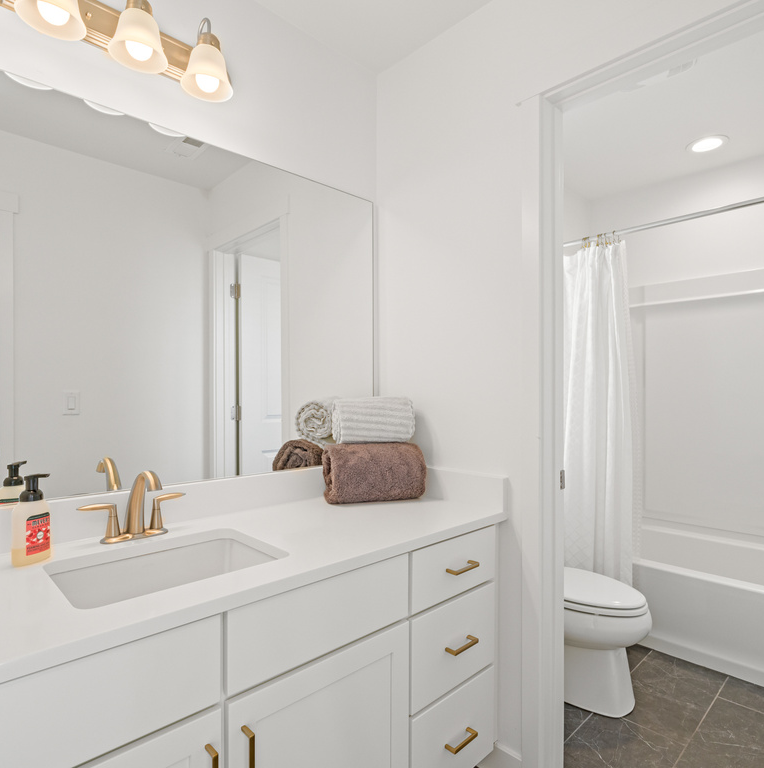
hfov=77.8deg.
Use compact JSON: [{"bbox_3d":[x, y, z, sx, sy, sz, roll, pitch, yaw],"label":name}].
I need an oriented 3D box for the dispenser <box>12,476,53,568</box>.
[{"bbox_3d":[-0.731,0.282,0.995,0.060,0.182,0.070,0,-1,13],"label":"dispenser"}]

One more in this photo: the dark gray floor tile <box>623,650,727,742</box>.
[{"bbox_3d":[1.181,1.270,1.954,0.600,0.010,0.300,1,-1,-42],"label":"dark gray floor tile"}]

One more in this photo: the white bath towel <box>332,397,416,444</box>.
[{"bbox_3d":[-0.033,0.131,1.635,0.260,0.155,0.160,0,-1,-16],"label":"white bath towel"}]

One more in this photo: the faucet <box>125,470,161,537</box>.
[{"bbox_3d":[-0.574,0.292,1.145,0.050,0.166,0.140,1,-1,-42],"label":"faucet"}]

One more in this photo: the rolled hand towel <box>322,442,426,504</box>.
[{"bbox_3d":[-0.031,0.296,1.590,0.310,0.175,0.200,0,-1,-16],"label":"rolled hand towel"}]

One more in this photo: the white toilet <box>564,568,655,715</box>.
[{"bbox_3d":[0.757,0.894,2.039,0.430,0.740,0.730,1,-1,-42],"label":"white toilet"}]

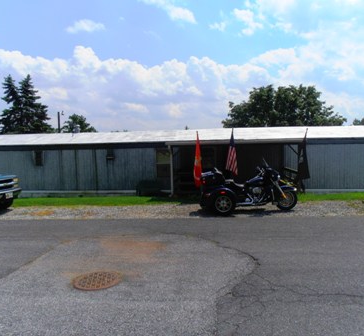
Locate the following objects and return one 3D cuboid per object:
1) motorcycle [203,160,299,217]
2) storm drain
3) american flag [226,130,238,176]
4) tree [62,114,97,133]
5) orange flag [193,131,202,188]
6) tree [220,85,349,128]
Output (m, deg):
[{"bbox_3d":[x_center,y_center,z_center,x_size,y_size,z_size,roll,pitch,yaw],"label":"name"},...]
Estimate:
[{"bbox_3d":[1.756,0.481,8.111,2.620,1.430,1.300,-1,3,-2],"label":"motorcycle"},{"bbox_3d":[-1.102,1.467,4.050,0.630,0.040,0.630,-1,3,0],"label":"storm drain"},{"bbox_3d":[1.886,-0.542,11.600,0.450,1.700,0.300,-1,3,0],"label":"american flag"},{"bbox_3d":[-14.775,-3.993,45.207,5.000,7.529,5.000,-1,3,0],"label":"tree"},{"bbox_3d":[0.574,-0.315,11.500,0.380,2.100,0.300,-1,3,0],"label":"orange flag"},{"bbox_3d":[9.982,-3.986,30.225,12.000,8.173,11.000,-1,3,0],"label":"tree"}]

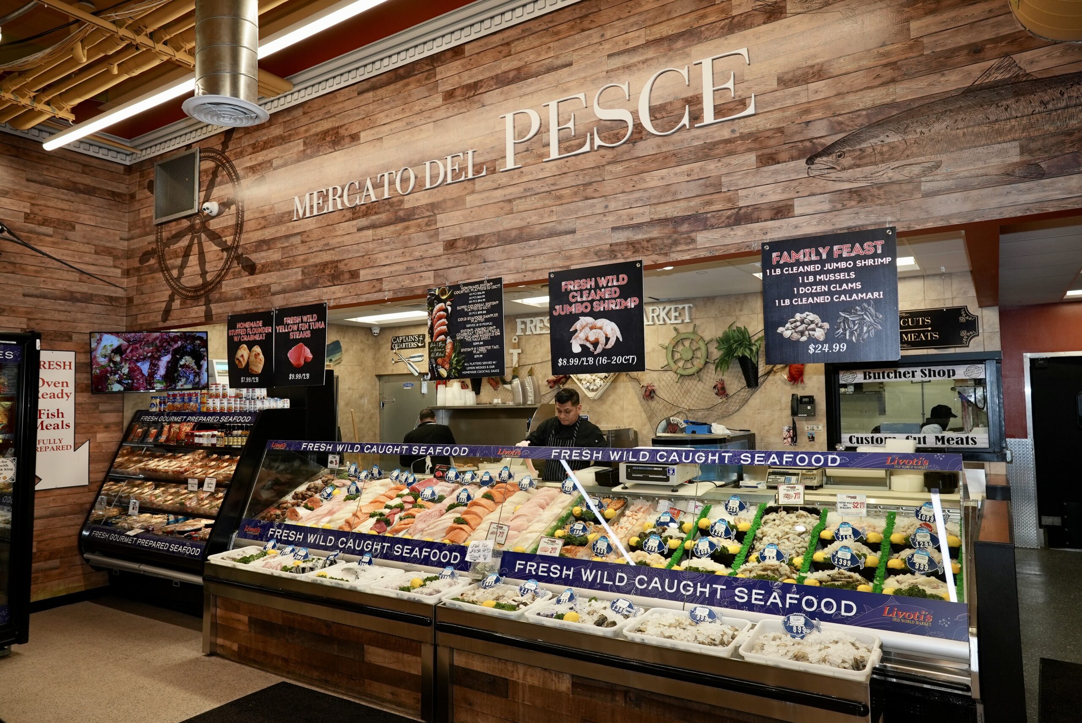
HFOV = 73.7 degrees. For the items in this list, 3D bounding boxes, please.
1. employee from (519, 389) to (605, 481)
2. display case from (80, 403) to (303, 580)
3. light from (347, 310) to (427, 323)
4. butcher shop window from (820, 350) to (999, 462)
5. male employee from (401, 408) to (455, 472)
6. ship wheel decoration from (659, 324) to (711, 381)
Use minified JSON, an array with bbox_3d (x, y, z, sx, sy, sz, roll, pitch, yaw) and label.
[{"bbox_3d":[0.154,1.080,4.931,0.620,1.775,0.460,-3,-5,28],"label":"employee"},{"bbox_3d":[-3.039,1.268,6.237,1.960,1.680,0.880,-3,-5,33],"label":"display case"},{"bbox_3d":[-1.658,-0.529,8.316,1.220,0.080,0.600,-3,-5,33],"label":"light"},{"bbox_3d":[3.005,0.369,5.870,1.280,0.824,0.140,-3,-5,33],"label":"butcher shop window"},{"bbox_3d":[-1.093,1.314,7.197,0.540,1.670,0.460,-1,-4,8],"label":"male employee"},{"bbox_3d":[1.385,-0.087,6.971,0.550,0.550,0.060,-3,-5,33],"label":"ship wheel decoration"}]

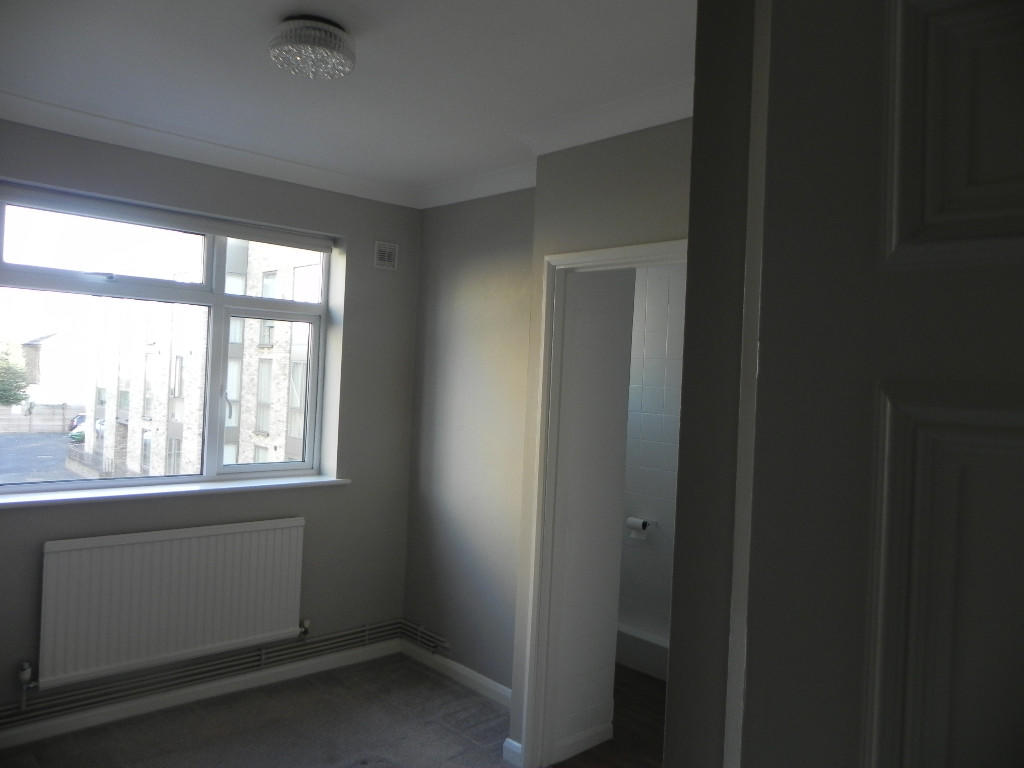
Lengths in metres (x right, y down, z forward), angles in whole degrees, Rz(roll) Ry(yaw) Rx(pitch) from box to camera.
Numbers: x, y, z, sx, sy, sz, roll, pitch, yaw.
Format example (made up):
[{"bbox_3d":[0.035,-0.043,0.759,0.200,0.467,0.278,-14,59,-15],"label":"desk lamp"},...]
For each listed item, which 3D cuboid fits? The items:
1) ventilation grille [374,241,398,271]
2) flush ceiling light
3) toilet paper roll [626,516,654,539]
[{"bbox_3d":[-0.670,-0.688,4.148,0.139,0.142,0.016,2,0,-42],"label":"ventilation grille"},{"bbox_3d":[-0.592,-0.993,2.284,0.248,0.088,0.248,3,0,0],"label":"flush ceiling light"},{"bbox_3d":[0.694,0.775,4.154,0.075,0.090,0.135,2,0,-42],"label":"toilet paper roll"}]

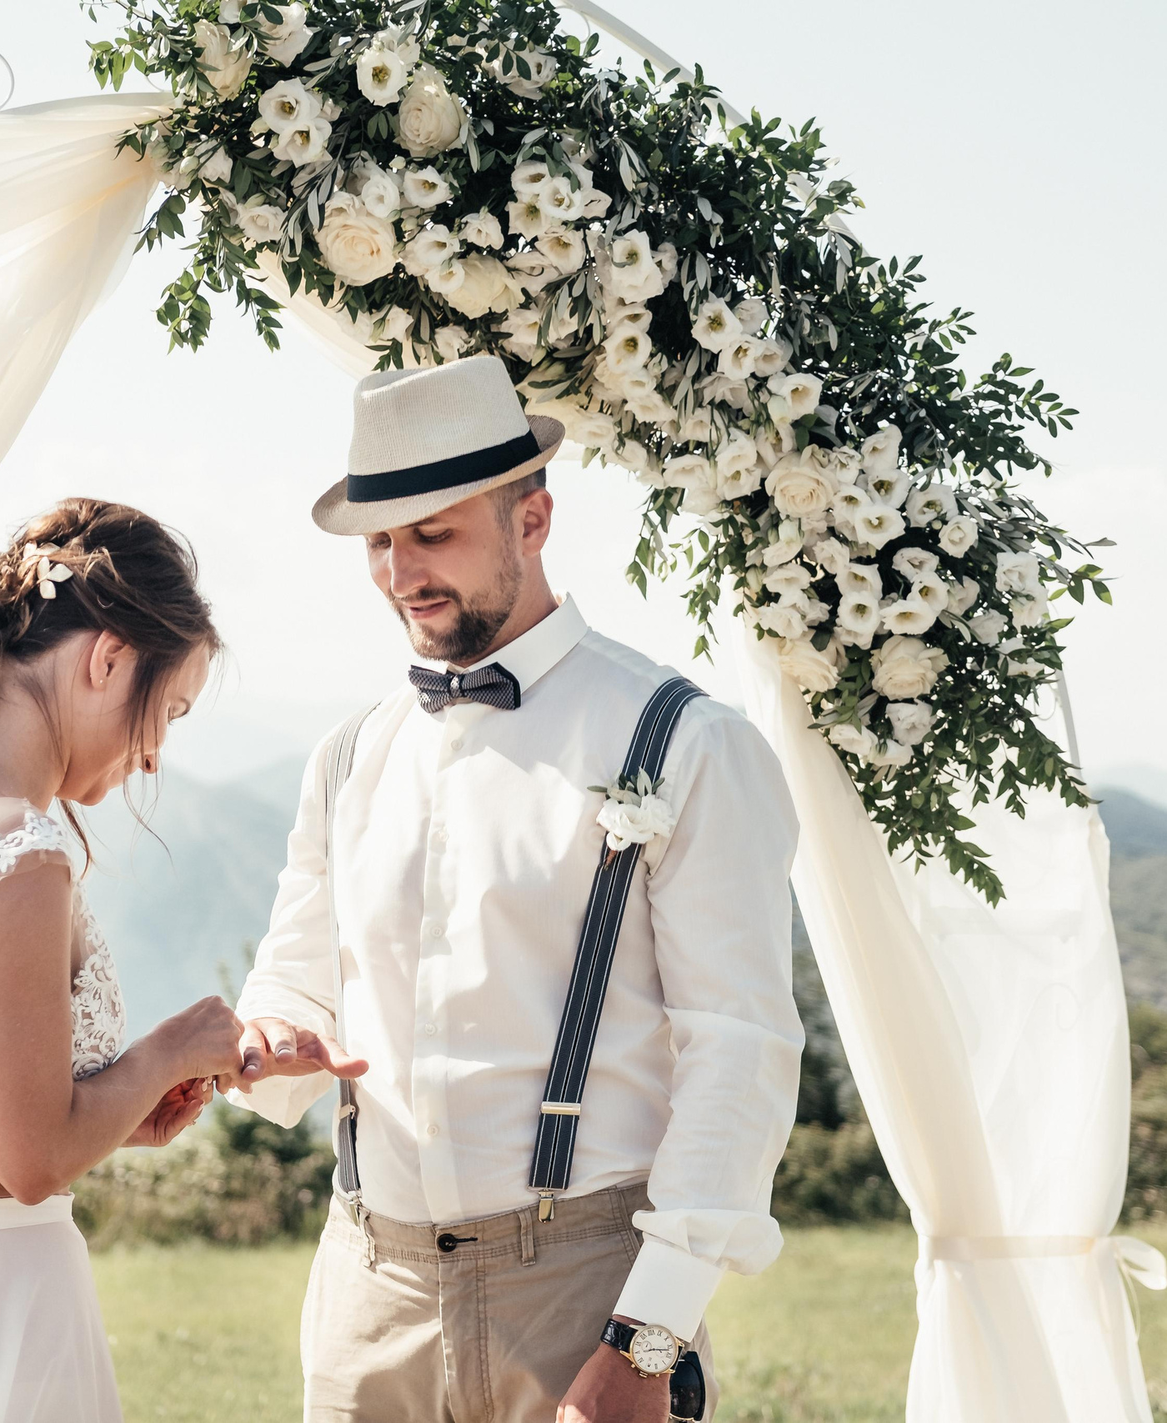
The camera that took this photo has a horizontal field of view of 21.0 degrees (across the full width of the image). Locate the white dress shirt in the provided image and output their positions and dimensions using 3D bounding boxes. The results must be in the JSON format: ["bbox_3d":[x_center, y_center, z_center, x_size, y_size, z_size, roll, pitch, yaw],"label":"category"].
[{"bbox_3d":[-0.059,0.228,2.820,0.520,0.670,0.370,-1,-3,28],"label":"white dress shirt"}]

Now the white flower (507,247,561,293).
[{"bbox_3d":[-0.057,-0.493,3.520,0.062,0.053,0.050,0,21,-6],"label":"white flower"}]

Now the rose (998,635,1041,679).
[{"bbox_3d":[0.494,-0.061,3.560,0.048,0.048,0.050,1,-2,-17],"label":"rose"}]

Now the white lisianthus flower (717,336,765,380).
[{"bbox_3d":[0.179,-0.403,3.580,0.053,0.052,0.044,0,20,6],"label":"white lisianthus flower"}]

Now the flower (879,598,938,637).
[{"bbox_3d":[0.351,-0.102,3.400,0.065,0.043,0.046,0,-2,0],"label":"flower"}]

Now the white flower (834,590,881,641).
[{"bbox_3d":[0.302,-0.107,3.460,0.052,0.056,0.046,0,9,0],"label":"white flower"}]

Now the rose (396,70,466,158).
[{"bbox_3d":[-0.169,-0.662,3.480,0.075,0.093,0.070,-1,-2,14],"label":"rose"}]

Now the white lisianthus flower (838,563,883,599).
[{"bbox_3d":[0.315,-0.147,3.580,0.053,0.050,0.043,0,15,0],"label":"white lisianthus flower"}]

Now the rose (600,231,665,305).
[{"bbox_3d":[0.055,-0.481,3.400,0.072,0.081,0.065,0,-2,0],"label":"rose"}]

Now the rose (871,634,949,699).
[{"bbox_3d":[0.360,-0.050,3.480,0.085,0.075,0.070,0,30,0],"label":"rose"}]

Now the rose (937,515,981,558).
[{"bbox_3d":[0.409,-0.190,3.420,0.047,0.045,0.041,0,-2,-10],"label":"rose"}]

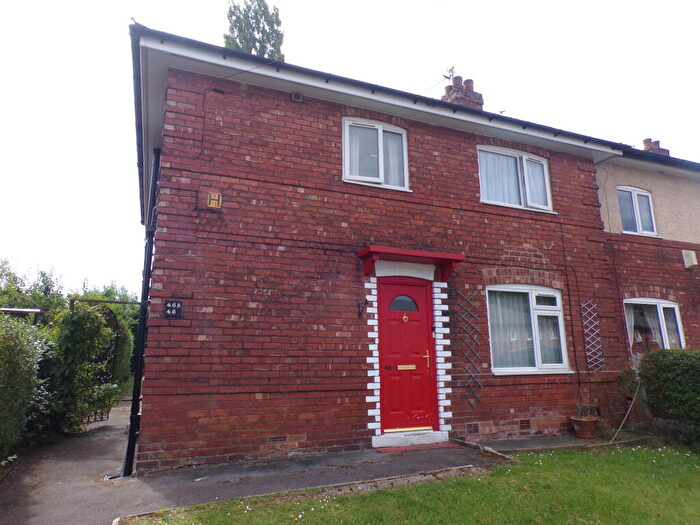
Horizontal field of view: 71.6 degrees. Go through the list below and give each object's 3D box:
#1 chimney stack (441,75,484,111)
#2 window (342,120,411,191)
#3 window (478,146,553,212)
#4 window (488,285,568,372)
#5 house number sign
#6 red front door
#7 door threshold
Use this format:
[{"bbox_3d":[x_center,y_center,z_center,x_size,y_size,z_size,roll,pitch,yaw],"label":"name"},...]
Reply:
[{"bbox_3d":[2.891,-4.129,12.770,0.870,1.390,0.880,5,-14,-23],"label":"chimney stack"},{"bbox_3d":[0.376,-1.589,7.138,1.115,1.085,0.140,5,-14,-23],"label":"window"},{"bbox_3d":[2.773,-1.393,8.137,1.587,1.085,0.160,5,-14,-23],"label":"window"},{"bbox_3d":[2.765,1.028,7.573,1.595,1.404,0.140,5,-14,-23],"label":"window"},{"bbox_3d":[-1.999,0.525,5.502,0.194,0.201,0.020,5,-14,-23],"label":"house number sign"},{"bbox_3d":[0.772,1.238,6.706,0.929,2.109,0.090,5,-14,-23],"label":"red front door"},{"bbox_3d":[0.754,2.316,6.388,1.145,0.146,0.250,5,-14,-23],"label":"door threshold"}]

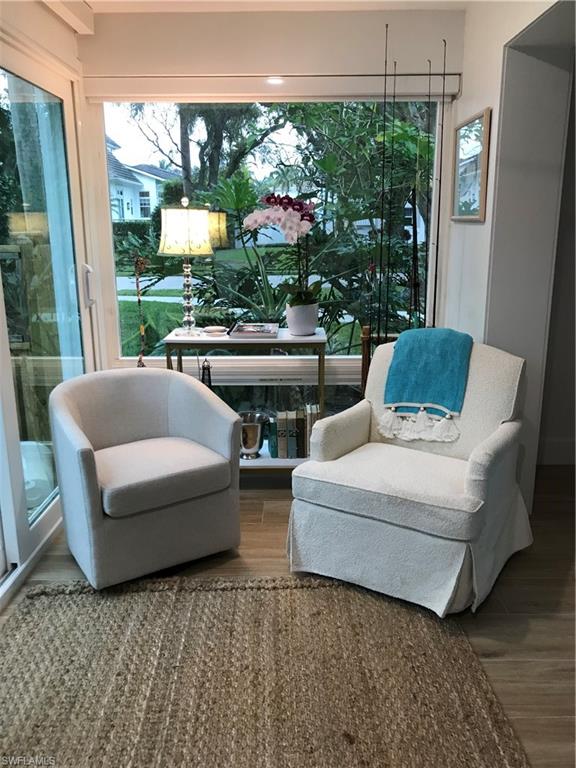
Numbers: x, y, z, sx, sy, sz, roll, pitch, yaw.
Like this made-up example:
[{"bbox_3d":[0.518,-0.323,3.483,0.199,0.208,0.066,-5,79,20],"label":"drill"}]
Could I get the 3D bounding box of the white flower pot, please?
[{"bbox_3d":[0.072,-0.325,3.090,0.160,0.155,0.160,0,14,0],"label":"white flower pot"}]

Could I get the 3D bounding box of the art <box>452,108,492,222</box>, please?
[{"bbox_3d":[0.841,-0.993,2.873,0.030,0.445,0.470,0,14,0],"label":"art"}]

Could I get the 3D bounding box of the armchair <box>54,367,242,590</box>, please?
[{"bbox_3d":[-0.690,0.366,2.935,0.720,0.770,0.760,-8,16,-29],"label":"armchair"}]

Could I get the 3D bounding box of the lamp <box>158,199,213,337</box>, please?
[{"bbox_3d":[-0.494,-0.568,3.035,0.265,0.660,0.265,0,14,0],"label":"lamp"}]

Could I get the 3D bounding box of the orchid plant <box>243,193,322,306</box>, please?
[{"bbox_3d":[-0.025,-0.645,2.993,0.385,0.530,0.240,0,14,0],"label":"orchid plant"}]

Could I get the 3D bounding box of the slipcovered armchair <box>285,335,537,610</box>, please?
[{"bbox_3d":[0.559,0.316,2.770,0.800,0.940,0.850,7,15,27],"label":"slipcovered armchair"}]

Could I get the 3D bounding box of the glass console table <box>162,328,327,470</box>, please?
[{"bbox_3d":[-0.199,0.209,3.222,0.780,0.945,0.360,0,14,0],"label":"glass console table"}]

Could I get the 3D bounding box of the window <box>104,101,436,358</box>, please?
[{"bbox_3d":[-0.080,-0.777,3.254,1.680,1.300,0.080,0,14,0],"label":"window"}]

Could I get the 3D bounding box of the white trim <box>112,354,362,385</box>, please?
[{"bbox_3d":[-0.165,-0.073,3.400,1.600,0.165,0.080,0,14,0],"label":"white trim"}]

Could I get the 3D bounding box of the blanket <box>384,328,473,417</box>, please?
[{"bbox_3d":[0.657,-0.069,2.913,0.380,0.360,0.240,7,15,27],"label":"blanket"}]

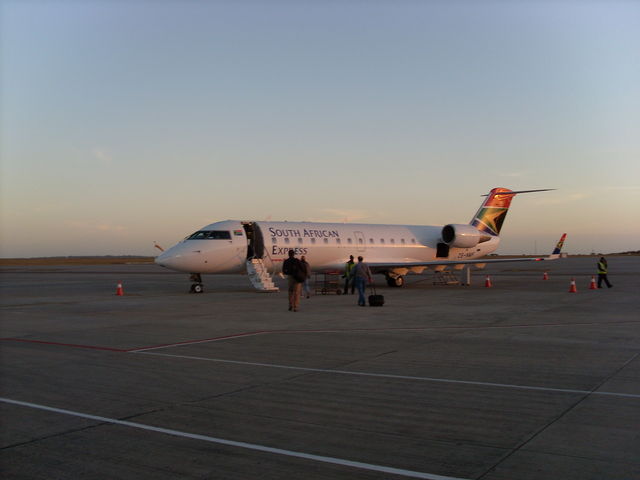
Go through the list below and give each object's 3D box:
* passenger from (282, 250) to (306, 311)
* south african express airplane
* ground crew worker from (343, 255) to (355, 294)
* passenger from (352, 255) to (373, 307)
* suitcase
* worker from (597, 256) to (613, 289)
[{"bbox_3d":[-0.786,1.258,21.500,0.680,1.850,0.500,0,-1,-7],"label":"passenger"},{"bbox_3d":[3.116,-0.424,40.291,26.770,6.220,21.200,1,-2,-37],"label":"south african express airplane"},{"bbox_3d":[1.335,1.584,31.800,0.520,1.760,0.520,0,-2,-30],"label":"ground crew worker"},{"bbox_3d":[1.447,1.429,24.200,0.660,1.730,0.460,0,-2,-16],"label":"passenger"},{"bbox_3d":[1.955,1.914,24.100,0.500,0.700,0.380,0,-1,-9],"label":"suitcase"},{"bbox_3d":[14.979,1.728,36.900,0.700,1.650,0.500,-1,-2,23],"label":"worker"}]

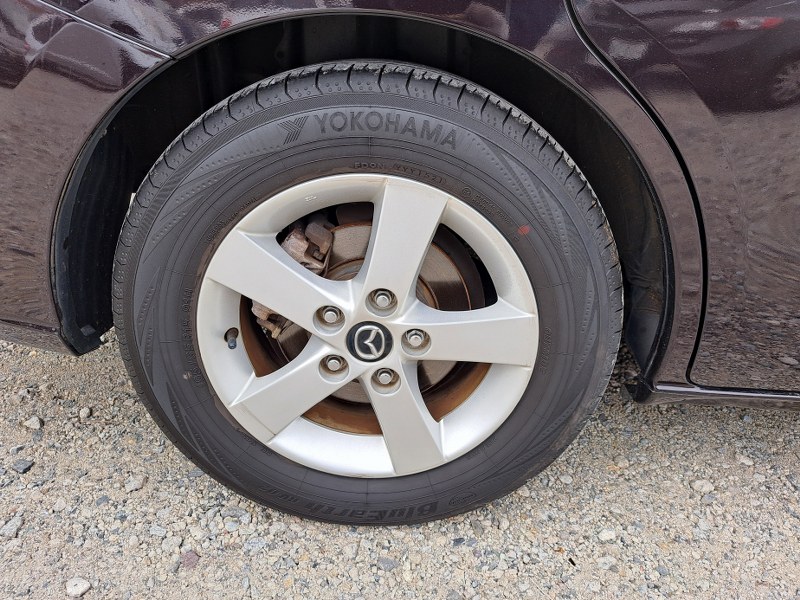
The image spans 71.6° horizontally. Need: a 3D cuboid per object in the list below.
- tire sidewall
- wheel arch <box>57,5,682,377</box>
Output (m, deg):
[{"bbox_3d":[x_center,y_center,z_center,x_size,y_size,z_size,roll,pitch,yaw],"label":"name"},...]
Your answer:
[{"bbox_3d":[-0.038,0.022,0.755,0.634,0.628,0.200,4,25,-1],"label":"tire sidewall"},{"bbox_3d":[-0.032,-0.133,0.691,0.720,0.390,0.220,4,25,-1],"label":"wheel arch"}]

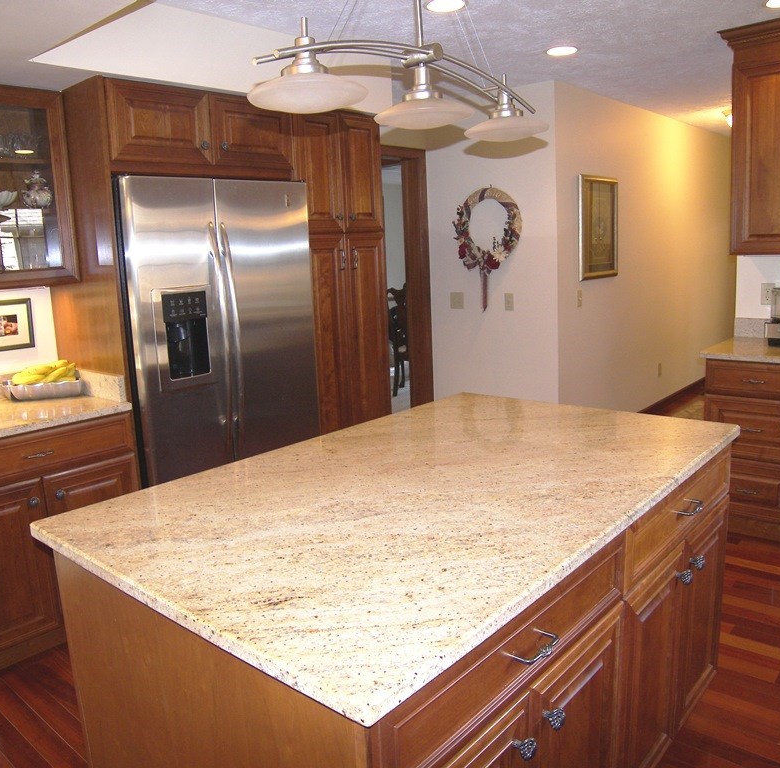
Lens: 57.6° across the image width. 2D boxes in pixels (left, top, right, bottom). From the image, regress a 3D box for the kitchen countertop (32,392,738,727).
[{"bbox_3d":[0.136,0.237,1.882,1.026,0.034,1.693,8,15,40],"label":"kitchen countertop"}]

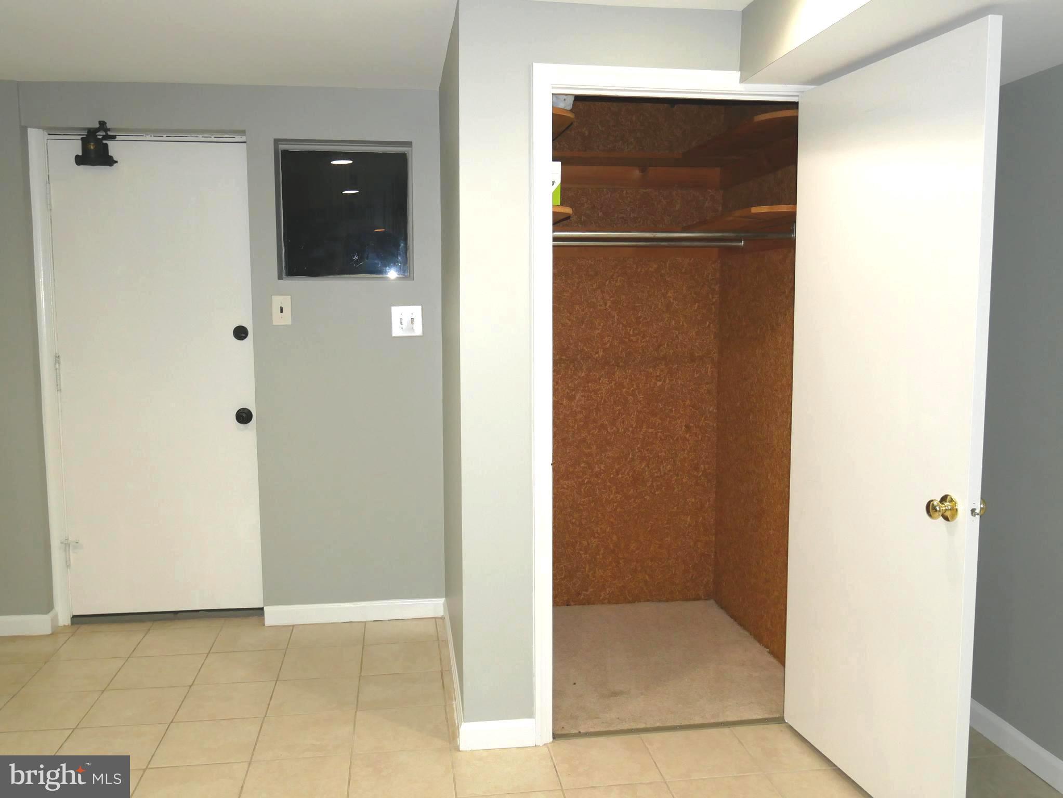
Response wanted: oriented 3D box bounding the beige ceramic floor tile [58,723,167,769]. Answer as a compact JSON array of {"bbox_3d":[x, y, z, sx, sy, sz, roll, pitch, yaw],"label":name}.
[{"bbox_3d":[-1.329,1.103,2.903,0.300,0.010,0.300,-1,6,-8],"label":"beige ceramic floor tile"}]

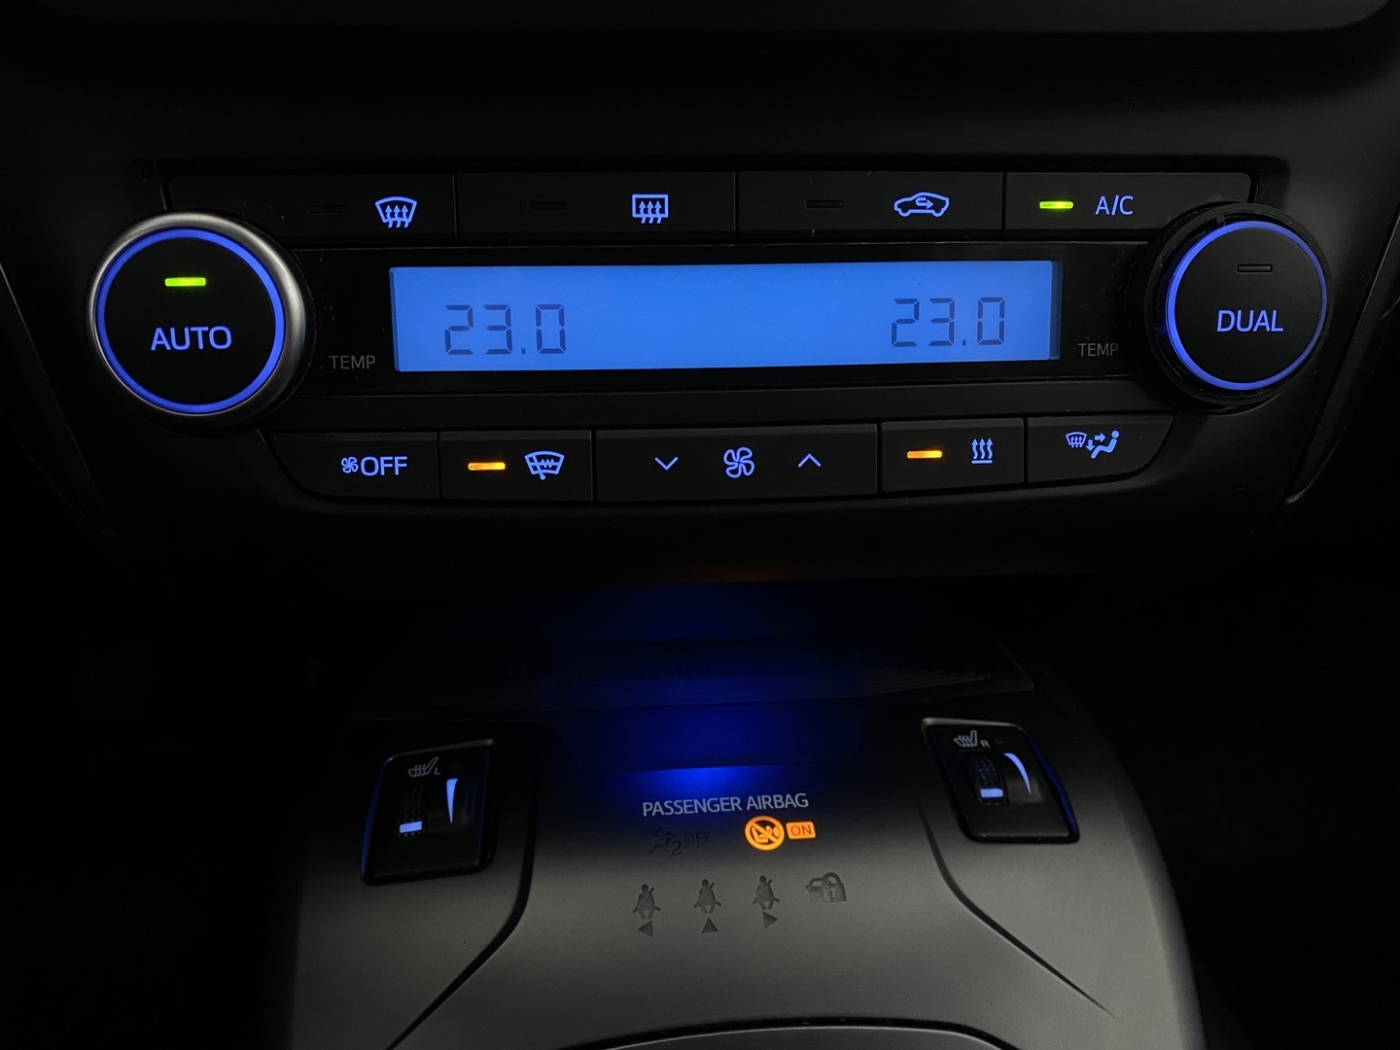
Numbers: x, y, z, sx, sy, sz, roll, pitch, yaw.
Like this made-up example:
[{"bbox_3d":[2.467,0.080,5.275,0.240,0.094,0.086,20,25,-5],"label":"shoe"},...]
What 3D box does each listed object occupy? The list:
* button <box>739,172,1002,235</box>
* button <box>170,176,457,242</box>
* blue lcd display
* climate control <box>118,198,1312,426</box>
[{"bbox_3d":[0.035,-0.066,0.218,0.055,0.013,0.006,-2,8,-4],"label":"button"},{"bbox_3d":[-0.076,-0.062,0.209,0.054,0.013,0.006,-2,8,-4],"label":"button"},{"bbox_3d":[0.007,-0.044,0.220,0.139,0.021,0.005,-2,8,-4],"label":"blue lcd display"},{"bbox_3d":[0.006,-0.039,0.202,0.226,0.038,0.023,-2,5,-4],"label":"climate control"}]

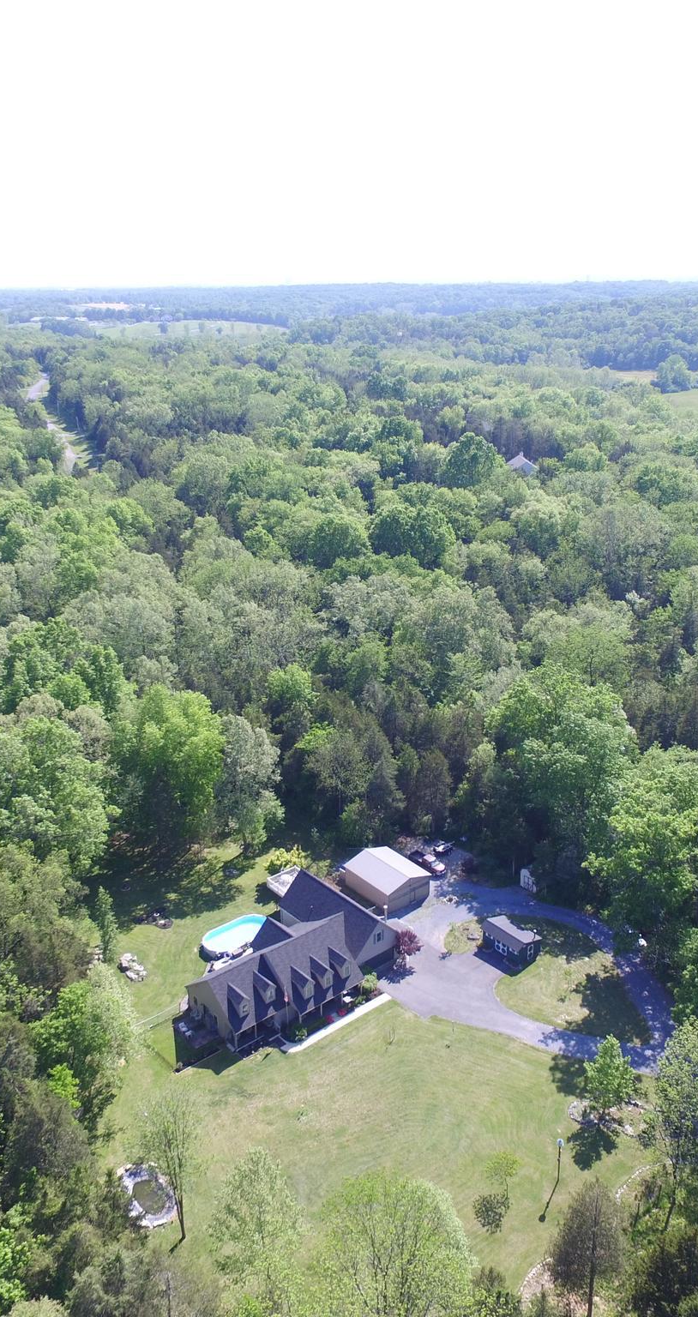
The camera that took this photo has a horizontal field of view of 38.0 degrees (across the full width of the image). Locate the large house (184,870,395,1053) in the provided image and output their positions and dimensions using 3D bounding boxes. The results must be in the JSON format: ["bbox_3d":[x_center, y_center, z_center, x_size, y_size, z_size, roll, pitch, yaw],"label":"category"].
[{"bbox_3d":[-6.980,34.420,118.680,23.950,7.560,16.350,-17,26,-38],"label":"large house"}]

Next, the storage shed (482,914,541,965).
[{"bbox_3d":[19.870,34.420,124.150,3.760,3.270,6.200,-15,25,-35],"label":"storage shed"}]

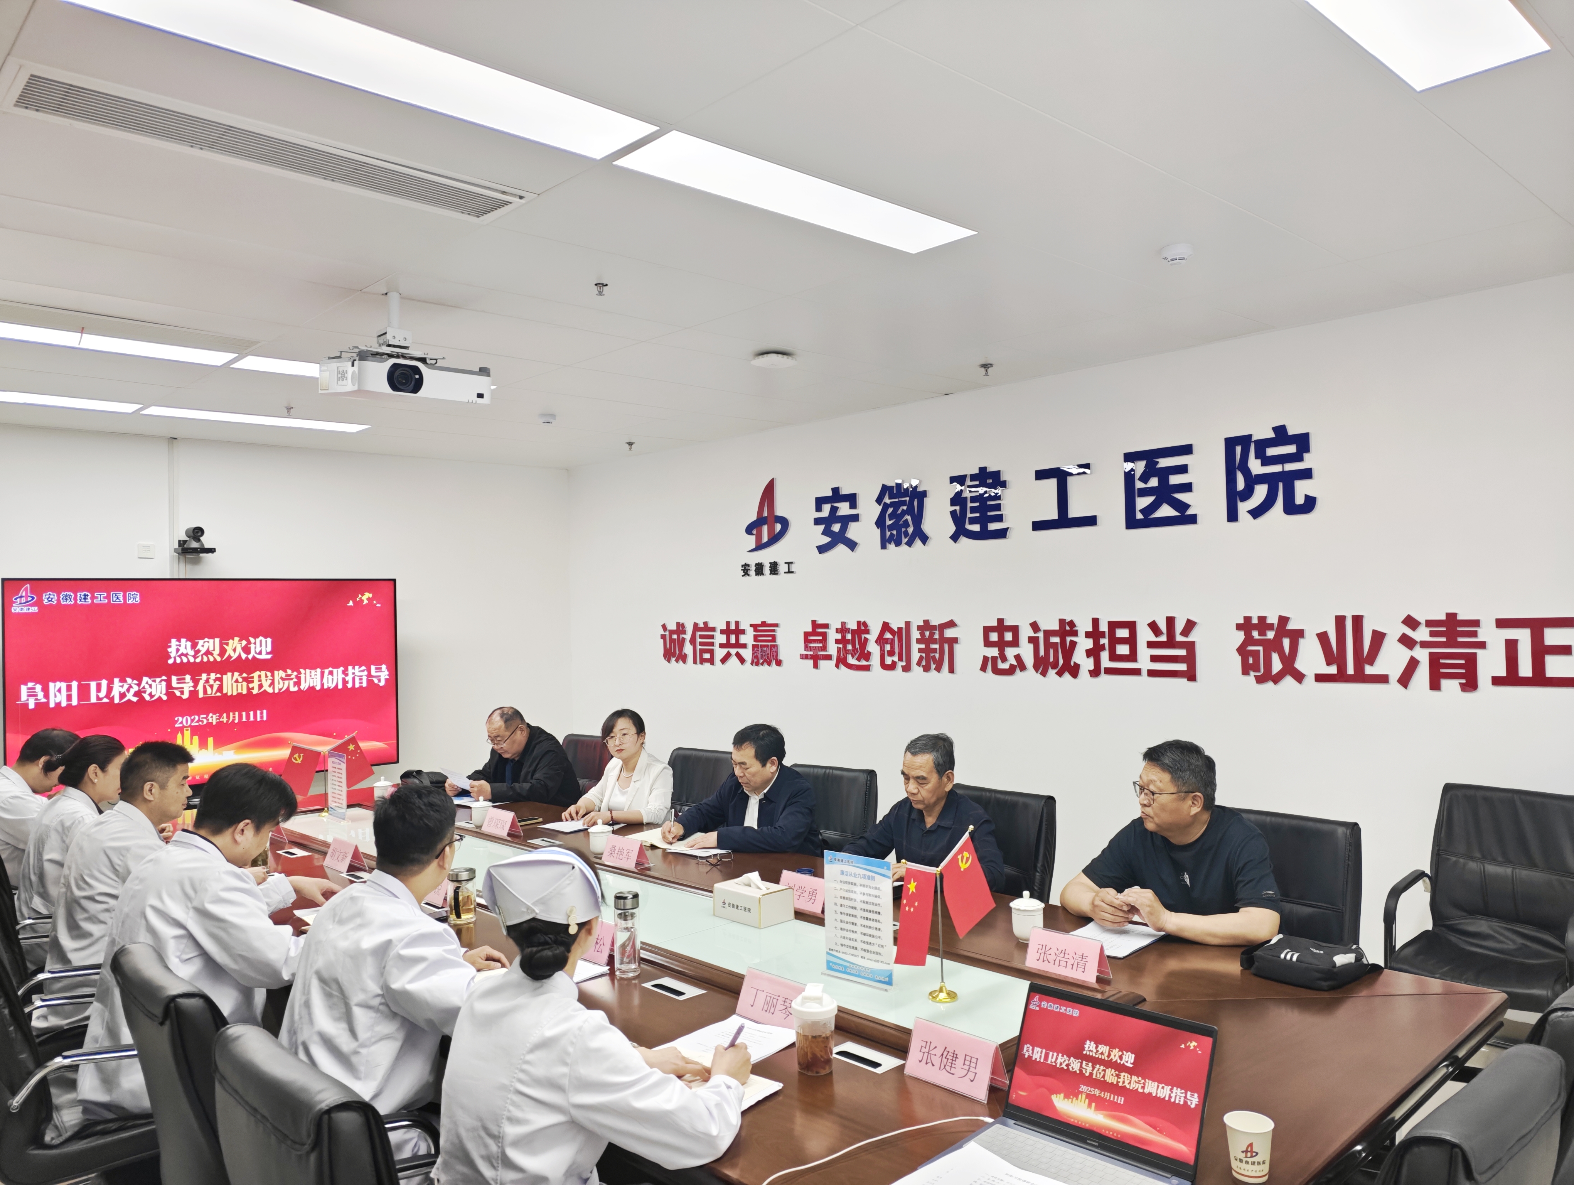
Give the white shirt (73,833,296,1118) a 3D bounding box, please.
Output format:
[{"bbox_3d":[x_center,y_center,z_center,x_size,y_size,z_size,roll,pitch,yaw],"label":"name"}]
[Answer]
[{"bbox_3d":[-1.655,1.025,3.008,0.600,0.670,0.700,-2,-1,39],"label":"white shirt"}]

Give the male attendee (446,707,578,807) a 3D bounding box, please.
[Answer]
[{"bbox_3d":[-1.487,1.200,5.916,0.750,1.200,0.580,-1,-1,-43],"label":"male attendee"}]

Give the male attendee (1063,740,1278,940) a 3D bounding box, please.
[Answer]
[{"bbox_3d":[1.105,1.051,3.074,0.720,1.255,0.590,-1,-1,-43],"label":"male attendee"}]

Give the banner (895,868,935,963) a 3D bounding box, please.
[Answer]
[{"bbox_3d":[0.293,0.730,2.469,0.030,0.235,0.180,-2,-1,34],"label":"banner"}]

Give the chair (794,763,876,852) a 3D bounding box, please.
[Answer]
[{"bbox_3d":[0.049,1.248,4.659,0.620,0.965,0.560,-1,-1,-43],"label":"chair"}]

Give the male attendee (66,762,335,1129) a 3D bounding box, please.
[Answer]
[{"bbox_3d":[-1.594,1.129,3.061,0.620,1.240,0.860,-2,-1,41],"label":"male attendee"}]

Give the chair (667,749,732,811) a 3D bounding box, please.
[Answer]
[{"bbox_3d":[-0.630,1.292,5.346,0.620,0.970,0.570,-1,-1,-43],"label":"chair"}]

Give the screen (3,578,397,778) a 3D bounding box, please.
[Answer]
[{"bbox_3d":[-3.515,0.552,6.806,2.220,1.270,0.070,-1,-1,-43],"label":"screen"}]

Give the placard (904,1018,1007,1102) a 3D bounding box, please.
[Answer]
[{"bbox_3d":[0.342,0.935,2.206,0.080,0.103,0.200,-1,-1,-41],"label":"placard"}]

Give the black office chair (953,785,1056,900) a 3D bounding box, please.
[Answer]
[{"bbox_3d":[0.646,1.265,4.041,0.660,0.970,0.580,-1,-1,-44],"label":"black office chair"}]

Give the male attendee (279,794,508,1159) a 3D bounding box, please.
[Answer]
[{"bbox_3d":[-0.808,1.087,2.474,0.540,1.310,0.760,-2,-1,32],"label":"male attendee"}]

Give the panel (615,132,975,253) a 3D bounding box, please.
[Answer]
[{"bbox_3d":[0.073,-1.115,3.087,1.190,0.040,0.270,-1,-1,-43],"label":"panel"}]

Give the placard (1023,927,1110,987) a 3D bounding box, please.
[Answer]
[{"bbox_3d":[0.708,0.910,2.768,0.068,0.095,0.198,-1,-1,-43],"label":"placard"}]

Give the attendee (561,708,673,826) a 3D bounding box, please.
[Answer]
[{"bbox_3d":[-0.726,1.171,5.031,0.500,1.240,0.720,-2,-1,36],"label":"attendee"}]

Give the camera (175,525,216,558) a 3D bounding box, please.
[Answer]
[{"bbox_3d":[-3.764,-0.321,6.950,0.210,0.200,0.190,-1,-1,-44],"label":"camera"}]

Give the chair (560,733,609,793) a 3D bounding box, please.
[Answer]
[{"bbox_3d":[-1.351,1.319,6.109,0.620,0.970,0.570,-1,-1,-43],"label":"chair"}]

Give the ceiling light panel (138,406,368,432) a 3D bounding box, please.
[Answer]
[{"bbox_3d":[-3.008,-0.977,6.248,1.180,0.030,0.260,-1,-1,-43],"label":"ceiling light panel"}]

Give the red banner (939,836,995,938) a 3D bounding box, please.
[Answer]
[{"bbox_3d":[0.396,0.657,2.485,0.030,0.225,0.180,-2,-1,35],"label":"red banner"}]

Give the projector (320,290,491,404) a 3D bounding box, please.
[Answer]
[{"bbox_3d":[-1.334,-0.857,3.824,0.480,0.410,0.360,-1,-1,-44],"label":"projector"}]

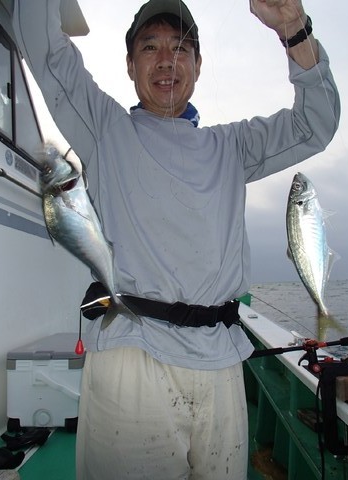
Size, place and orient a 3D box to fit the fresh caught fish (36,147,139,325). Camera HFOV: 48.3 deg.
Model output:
[{"bbox_3d":[-0.172,0.001,0.730,0.105,0.380,0.060,-22,-5,-12],"label":"fresh caught fish"}]

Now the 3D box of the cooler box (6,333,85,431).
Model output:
[{"bbox_3d":[-0.745,0.936,2.696,0.415,0.465,0.830,-2,-7,4],"label":"cooler box"}]

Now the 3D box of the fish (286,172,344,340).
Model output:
[{"bbox_3d":[0.282,0.028,0.760,0.095,0.330,0.052,-11,-6,20],"label":"fish"}]

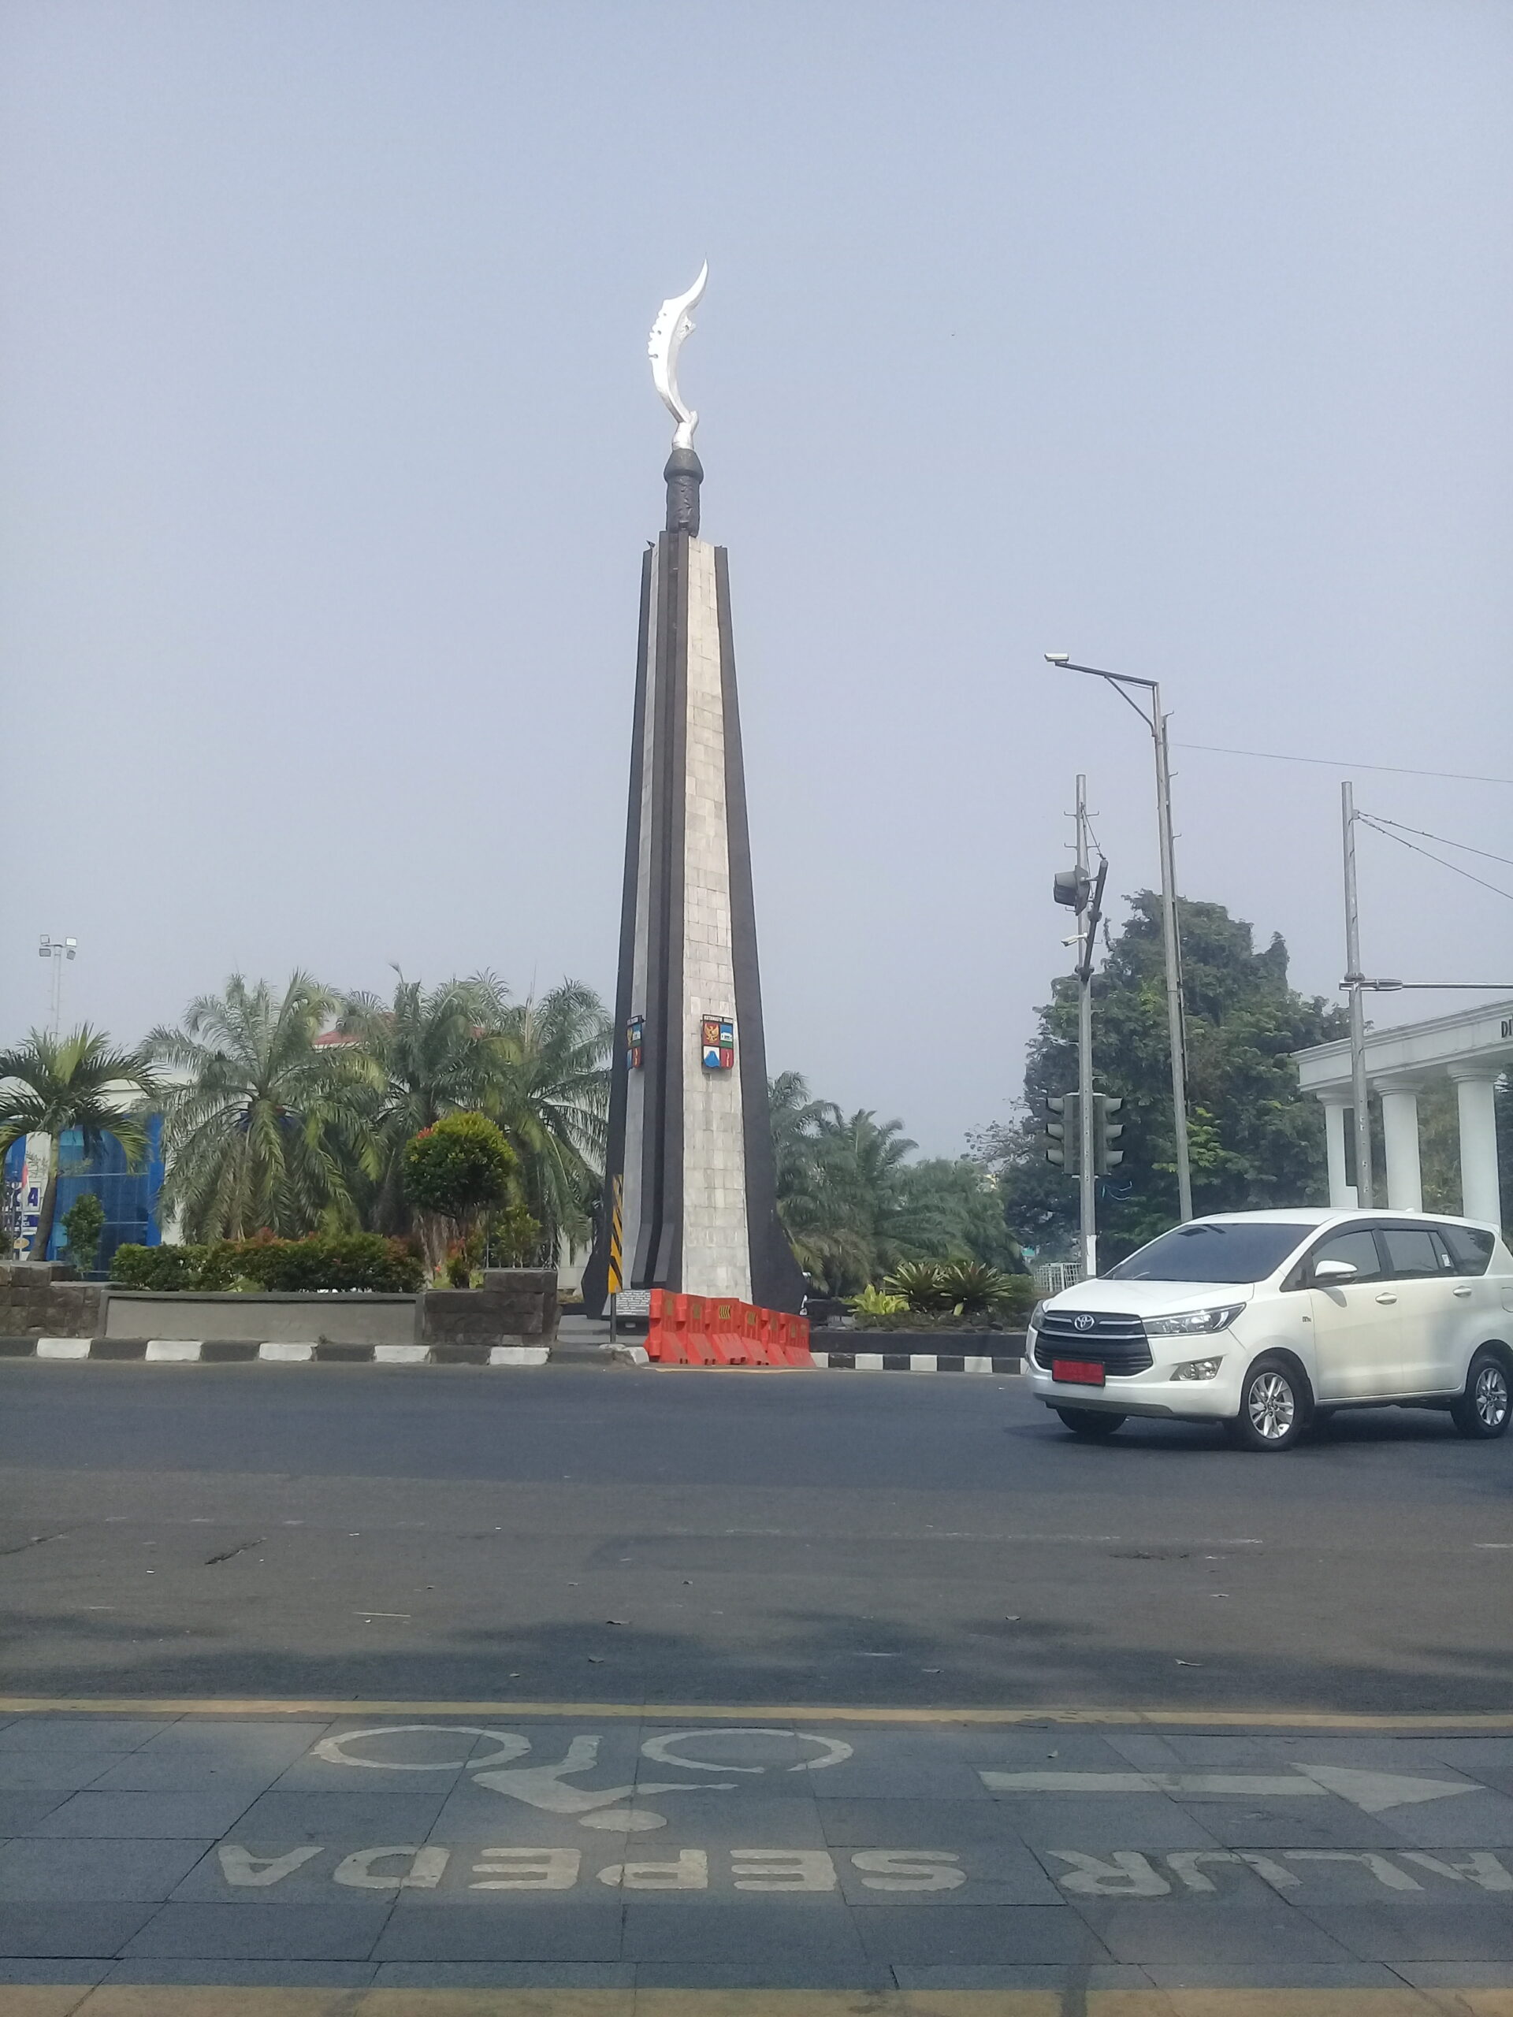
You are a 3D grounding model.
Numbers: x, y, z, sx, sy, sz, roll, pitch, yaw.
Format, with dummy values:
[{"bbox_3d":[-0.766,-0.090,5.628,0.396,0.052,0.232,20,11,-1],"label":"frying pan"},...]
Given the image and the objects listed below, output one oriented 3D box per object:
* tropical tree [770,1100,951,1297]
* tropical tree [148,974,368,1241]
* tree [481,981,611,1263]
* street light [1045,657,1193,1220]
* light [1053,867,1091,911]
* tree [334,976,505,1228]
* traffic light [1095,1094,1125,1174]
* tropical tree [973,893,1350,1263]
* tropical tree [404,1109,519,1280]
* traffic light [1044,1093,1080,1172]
[{"bbox_3d":[3.411,6.109,58.700,5.900,6.341,5.900,-1,-7,3],"label":"tropical tree"},{"bbox_3d":[-12.391,3.154,44.974,5.400,8.002,5.400,2,-8,-15],"label":"tropical tree"},{"bbox_3d":[-5.398,3.220,44.962,4.700,7.813,4.700,1,-7,-7],"label":"tree"},{"bbox_3d":[5.322,-0.039,26.472,2.050,10.438,0.400,2,-8,-16],"label":"street light"},{"bbox_3d":[3.655,-1.373,20.847,0.420,0.500,1.100,-2,-8,15],"label":"light"},{"bbox_3d":[-8.531,3.181,45.977,5.100,8.175,5.100,1,-8,-10],"label":"tree"},{"bbox_3d":[5.038,1.788,25.781,0.450,1.130,0.360,1,-7,-6],"label":"traffic light"},{"bbox_3d":[13.524,2.918,60.117,12.200,13.555,12.200,-2,-8,13],"label":"tropical tree"},{"bbox_3d":[-4.470,2.801,27.168,1.750,2.500,1.750,1,-7,-9],"label":"tropical tree"},{"bbox_3d":[4.375,1.788,25.782,0.450,1.130,0.360,-3,-8,23],"label":"traffic light"}]

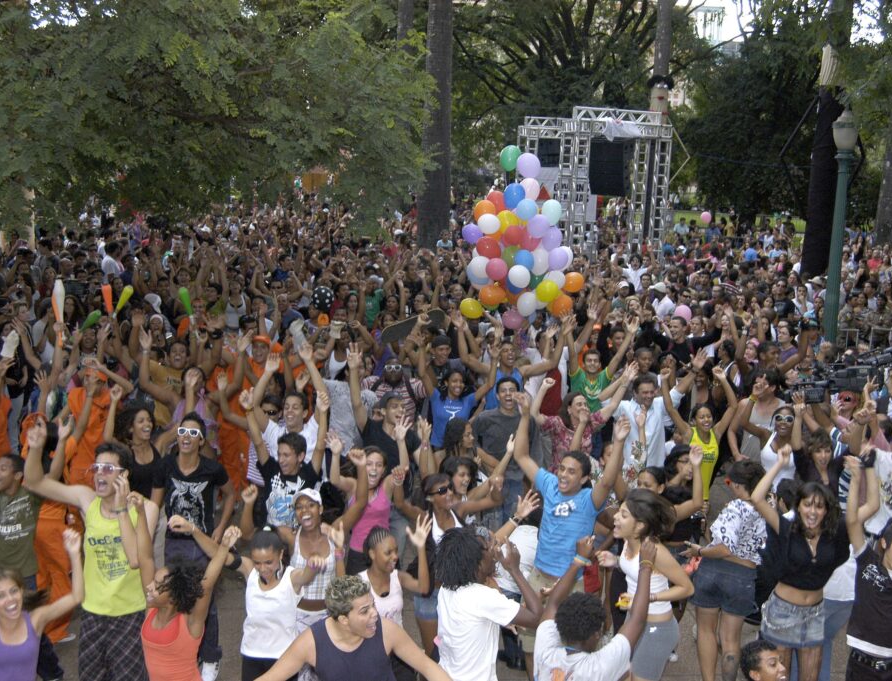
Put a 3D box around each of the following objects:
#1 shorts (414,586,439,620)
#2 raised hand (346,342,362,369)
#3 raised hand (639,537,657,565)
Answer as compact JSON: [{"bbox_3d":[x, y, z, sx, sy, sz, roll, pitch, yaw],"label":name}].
[{"bbox_3d":[-0.031,1.450,5.750,0.350,0.280,0.260,-2,11,-22],"label":"shorts"},{"bbox_3d":[-0.563,0.099,6.300,0.100,0.175,0.060,-2,10,-6],"label":"raised hand"},{"bbox_3d":[0.827,0.862,4.200,0.085,0.120,0.080,4,10,0],"label":"raised hand"}]

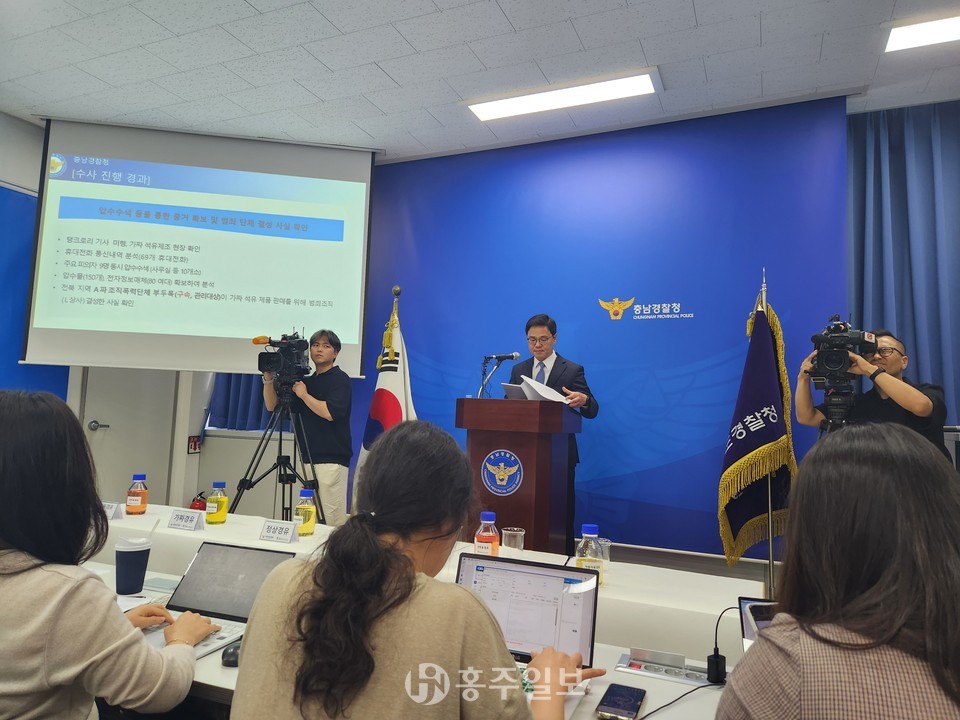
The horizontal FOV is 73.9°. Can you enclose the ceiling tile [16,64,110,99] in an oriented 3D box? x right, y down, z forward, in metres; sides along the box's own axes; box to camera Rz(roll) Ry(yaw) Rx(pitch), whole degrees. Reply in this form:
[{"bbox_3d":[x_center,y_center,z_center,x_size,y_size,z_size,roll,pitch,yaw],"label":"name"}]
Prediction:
[{"bbox_3d":[-2.730,-1.810,4.219,0.600,0.015,0.300,0,-5,24],"label":"ceiling tile"}]

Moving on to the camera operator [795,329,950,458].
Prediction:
[{"bbox_3d":[2.003,0.717,3.280,0.680,1.717,0.560,-1,-5,30],"label":"camera operator"}]

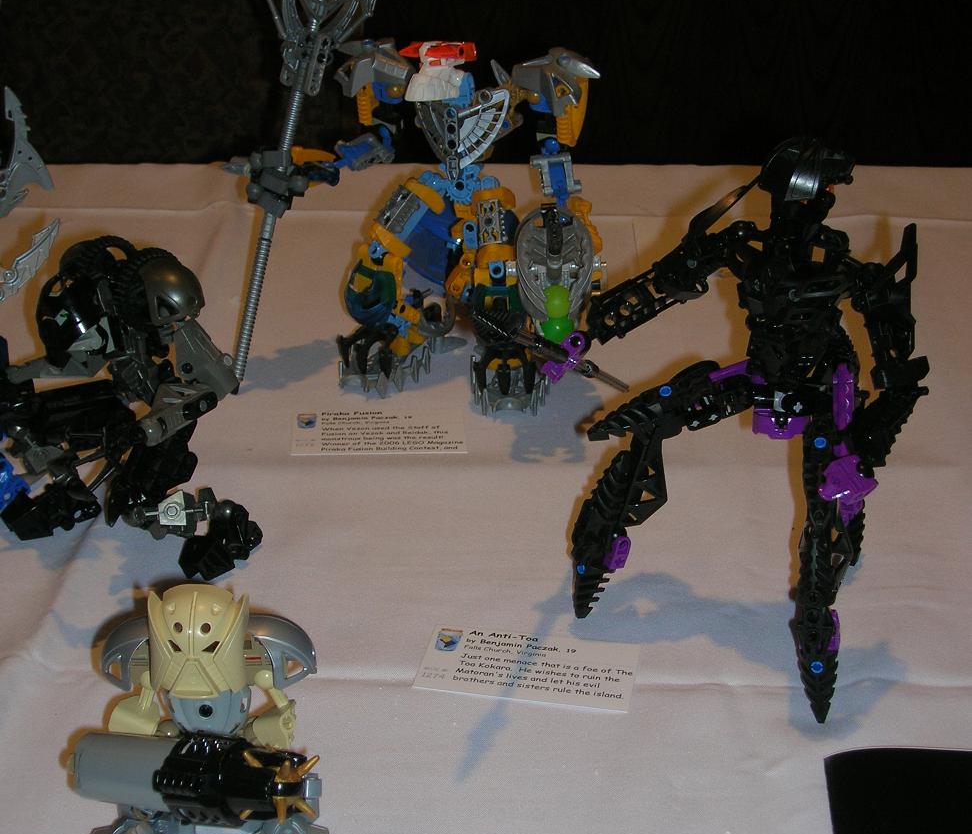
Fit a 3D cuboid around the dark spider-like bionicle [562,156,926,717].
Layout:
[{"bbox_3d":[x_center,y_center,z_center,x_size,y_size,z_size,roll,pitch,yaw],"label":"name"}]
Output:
[{"bbox_3d":[0.105,-0.002,0.749,0.134,0.216,0.121,5,27,7],"label":"dark spider-like bionicle"}]

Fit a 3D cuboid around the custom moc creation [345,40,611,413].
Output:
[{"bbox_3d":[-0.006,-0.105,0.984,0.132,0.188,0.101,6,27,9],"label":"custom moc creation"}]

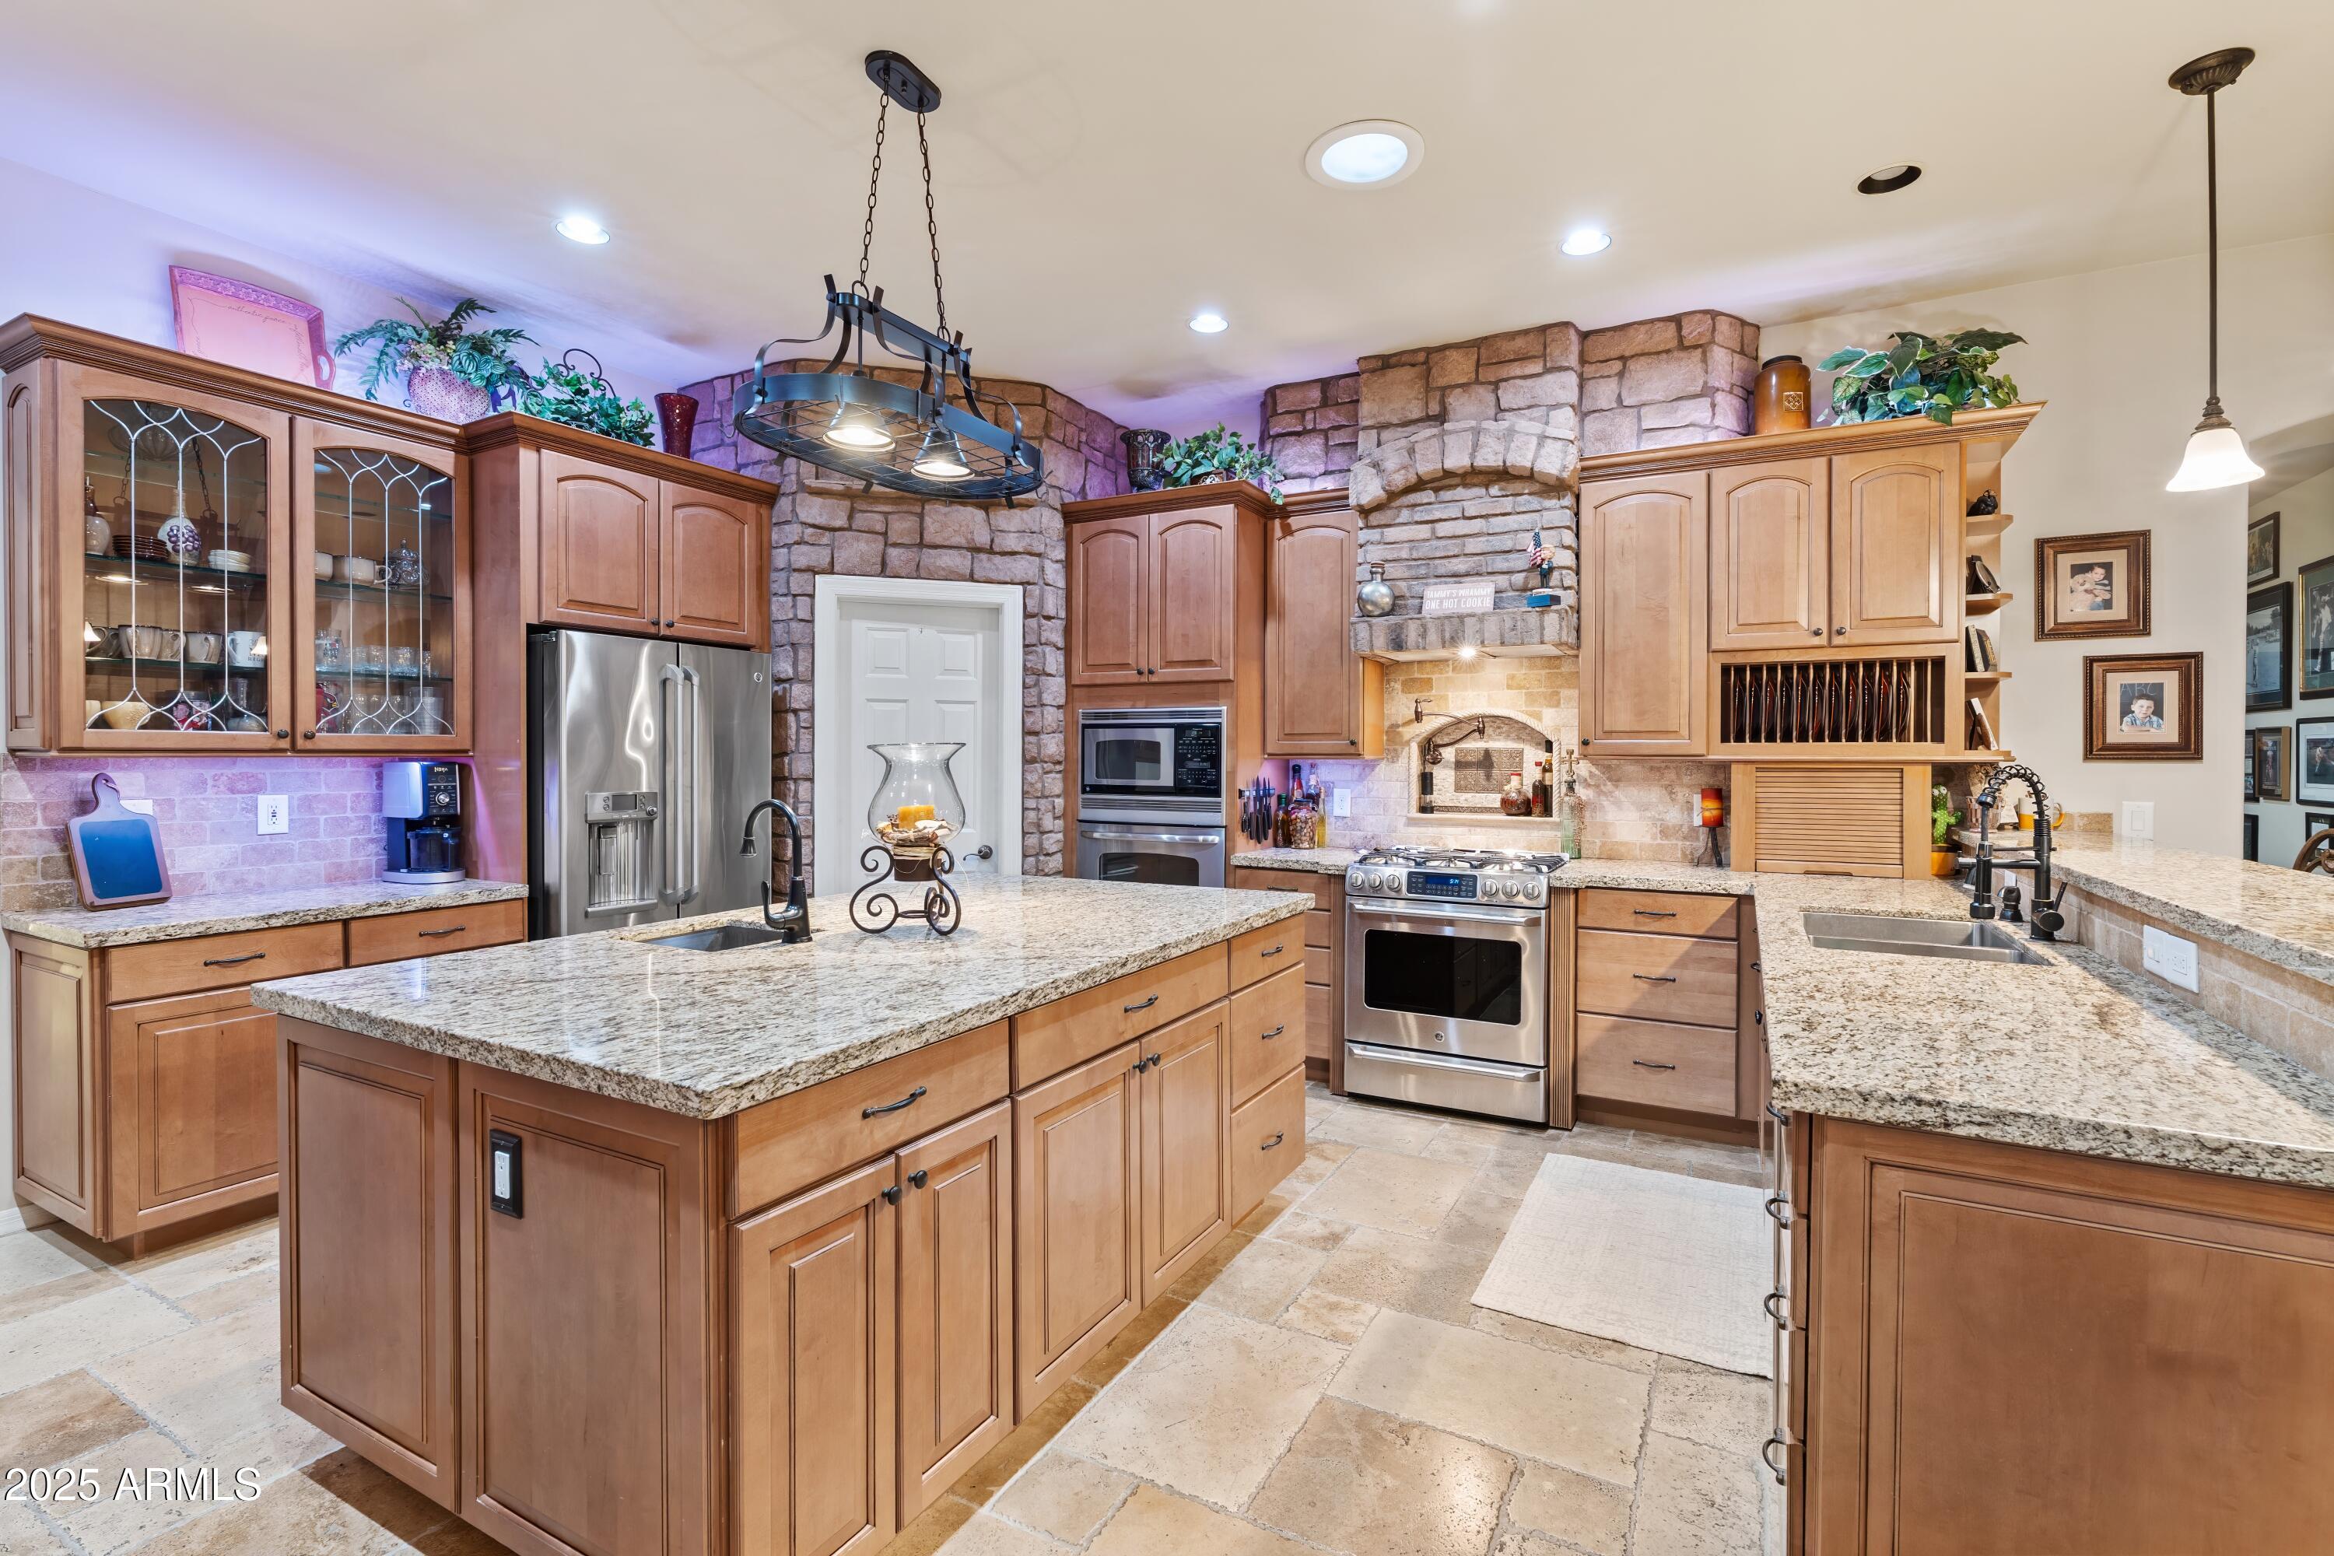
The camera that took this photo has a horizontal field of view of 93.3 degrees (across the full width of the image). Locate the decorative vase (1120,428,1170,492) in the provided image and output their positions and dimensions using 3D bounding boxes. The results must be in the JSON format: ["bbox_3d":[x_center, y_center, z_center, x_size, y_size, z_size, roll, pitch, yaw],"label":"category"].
[{"bbox_3d":[-0.110,-1.430,5.192,0.235,0.370,0.235,0,1,0],"label":"decorative vase"}]

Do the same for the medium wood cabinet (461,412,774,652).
[{"bbox_3d":[-2.051,-0.810,4.007,0.690,0.637,1.040,1,1,29],"label":"medium wood cabinet"}]

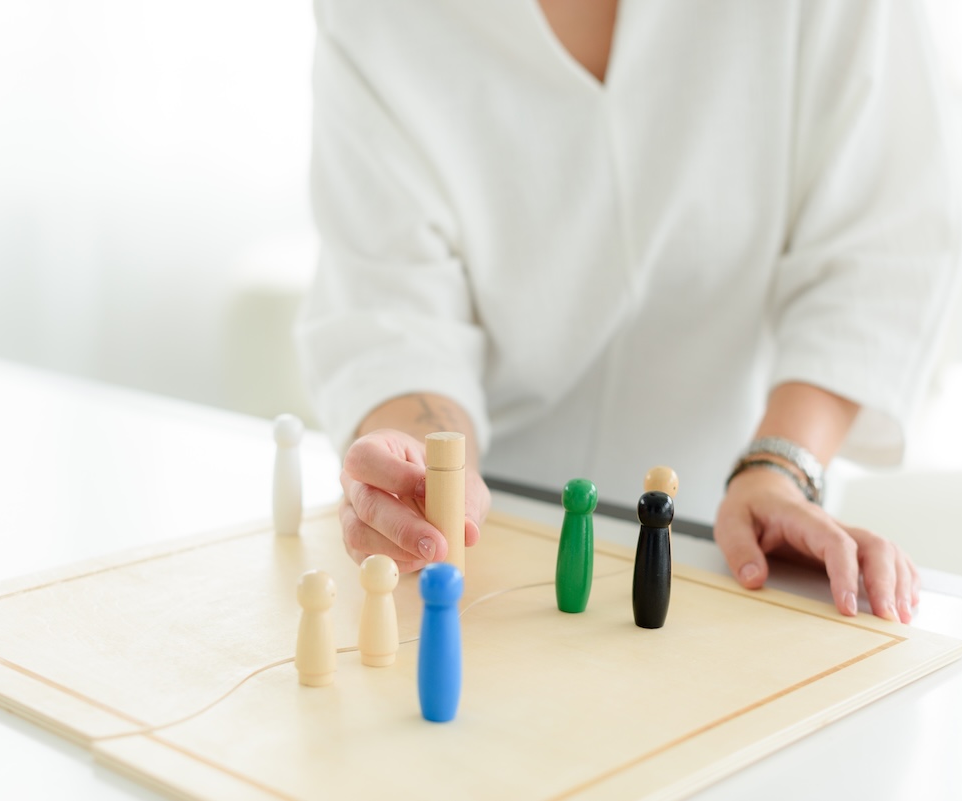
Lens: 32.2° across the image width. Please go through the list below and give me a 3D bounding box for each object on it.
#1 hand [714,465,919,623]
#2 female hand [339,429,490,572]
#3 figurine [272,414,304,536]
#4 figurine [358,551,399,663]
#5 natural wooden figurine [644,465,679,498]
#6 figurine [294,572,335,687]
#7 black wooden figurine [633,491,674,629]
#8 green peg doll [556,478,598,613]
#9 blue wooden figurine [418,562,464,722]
[{"bbox_3d":[0.233,0.098,1.178,0.120,0.083,0.145,-4,13,-22],"label":"hand"},{"bbox_3d":[-0.047,0.071,1.180,0.102,0.092,0.120,2,12,5],"label":"female hand"},{"bbox_3d":[-0.147,0.058,1.277,0.025,0.089,0.025,1,12,0],"label":"figurine"},{"bbox_3d":[-0.061,0.126,1.012,0.025,0.068,0.025,2,12,4],"label":"figurine"},{"bbox_3d":[0.124,0.089,1.159,0.025,0.089,0.025,5,13,20],"label":"natural wooden figurine"},{"bbox_3d":[-0.096,0.133,0.980,0.025,0.068,0.025,-1,12,-10],"label":"figurine"},{"bbox_3d":[0.112,0.103,1.087,0.025,0.089,0.025,1,12,0],"label":"black wooden figurine"},{"bbox_3d":[0.064,0.096,1.114,0.025,0.089,0.025,3,12,0],"label":"green peg doll"},{"bbox_3d":[-0.022,0.134,0.928,0.025,0.089,0.025,1,12,0],"label":"blue wooden figurine"}]

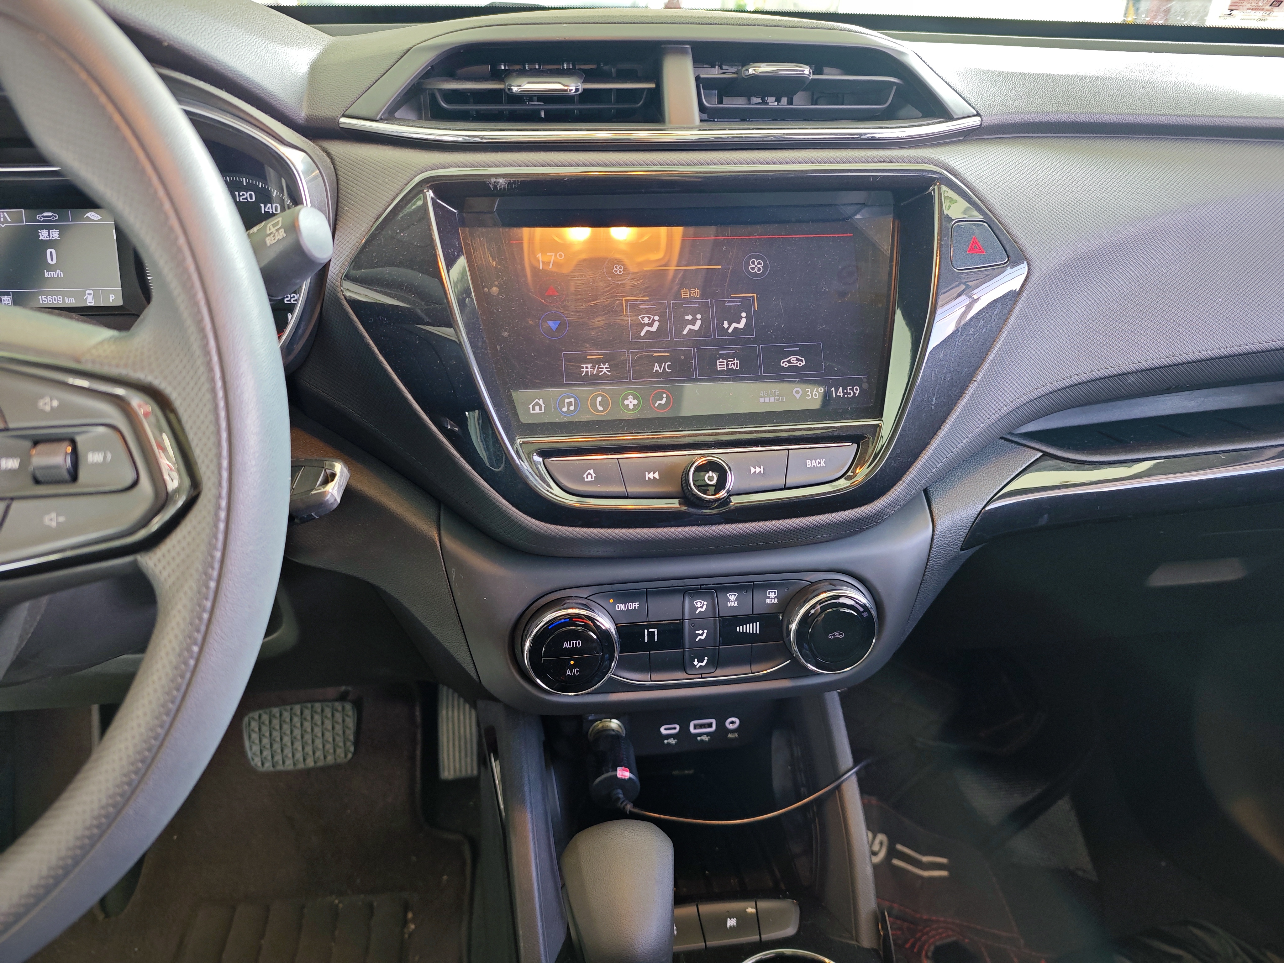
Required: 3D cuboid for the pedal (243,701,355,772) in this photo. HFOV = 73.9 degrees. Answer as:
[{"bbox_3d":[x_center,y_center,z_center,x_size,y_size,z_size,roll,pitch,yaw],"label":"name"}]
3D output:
[{"bbox_3d":[-0.322,0.238,0.800,0.102,0.058,0.022,-3,-9,-7],"label":"pedal"}]

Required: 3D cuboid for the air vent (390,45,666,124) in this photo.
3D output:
[{"bbox_3d":[-0.058,-0.207,0.446,0.136,0.039,0.040,-3,21,-7],"label":"air vent"}]

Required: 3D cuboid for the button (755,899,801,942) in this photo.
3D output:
[{"bbox_3d":[0.078,0.251,0.488,0.025,0.011,0.022,-3,64,-7],"label":"button"}]

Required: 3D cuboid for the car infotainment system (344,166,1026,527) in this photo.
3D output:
[{"bbox_3d":[0.026,-0.068,0.430,0.340,0.176,0.050,-3,-1,-7],"label":"car infotainment system"}]

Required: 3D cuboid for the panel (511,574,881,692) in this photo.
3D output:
[{"bbox_3d":[0.030,0.080,0.449,0.190,0.053,0.032,-3,5,-7],"label":"panel"}]

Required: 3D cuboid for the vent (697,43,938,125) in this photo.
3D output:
[{"bbox_3d":[0.093,-0.217,0.465,0.136,0.039,0.040,-3,21,-7],"label":"vent"}]

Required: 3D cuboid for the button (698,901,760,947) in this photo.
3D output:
[{"bbox_3d":[0.050,0.251,0.485,0.032,0.011,0.022,-3,64,-7],"label":"button"}]

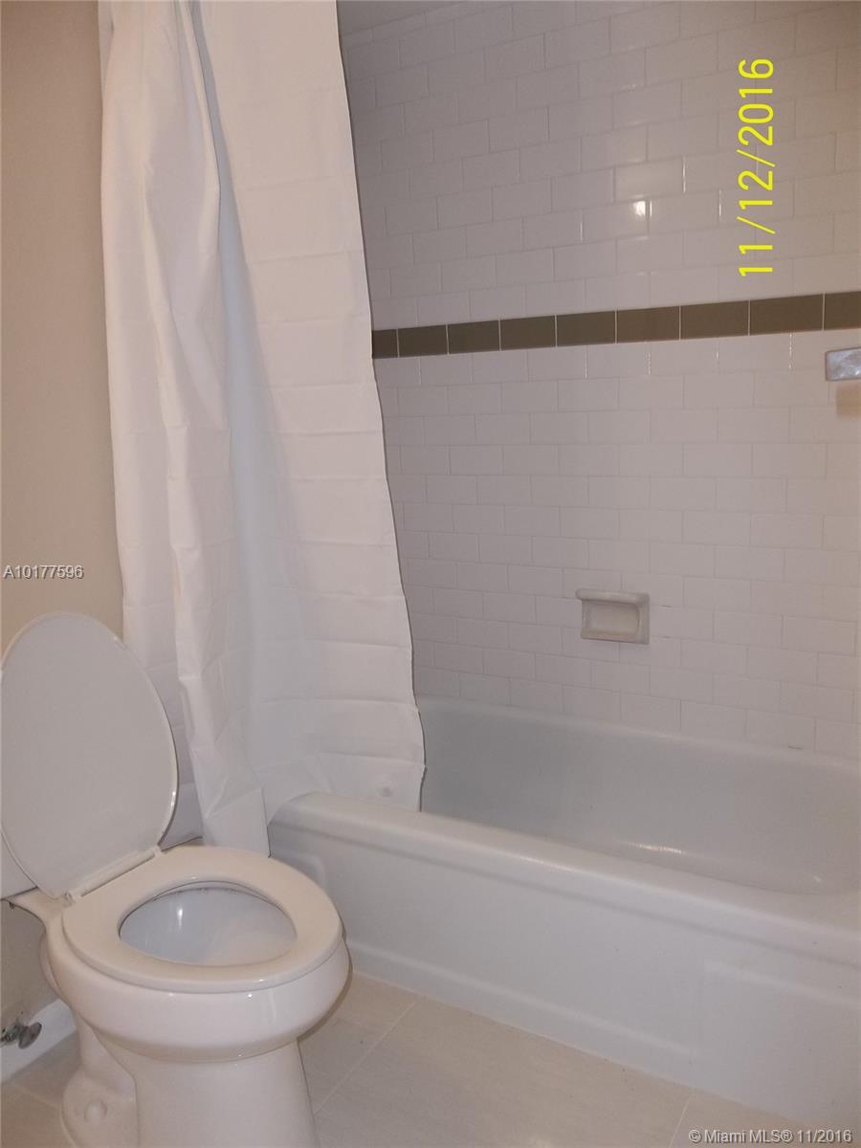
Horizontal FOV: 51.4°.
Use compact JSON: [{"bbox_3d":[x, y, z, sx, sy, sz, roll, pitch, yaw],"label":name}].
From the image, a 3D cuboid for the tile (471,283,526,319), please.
[{"bbox_3d":[0.176,-0.696,2.281,0.153,0.076,0.009,4,14,29],"label":"tile"}]

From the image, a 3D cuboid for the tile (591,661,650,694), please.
[{"bbox_3d":[0.494,0.266,2.325,0.153,0.076,0.009,4,14,29],"label":"tile"}]

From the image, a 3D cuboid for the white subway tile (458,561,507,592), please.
[{"bbox_3d":[0.143,0.006,2.420,0.152,0.076,0.009,4,14,29],"label":"white subway tile"}]

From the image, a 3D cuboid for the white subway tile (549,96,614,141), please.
[{"bbox_3d":[0.355,-1.063,2.090,0.153,0.076,0.009,4,14,29],"label":"white subway tile"}]

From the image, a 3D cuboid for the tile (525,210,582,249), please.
[{"bbox_3d":[0.289,-0.809,2.102,0.152,0.076,0.009,4,14,30],"label":"tile"}]

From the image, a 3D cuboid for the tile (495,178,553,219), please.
[{"bbox_3d":[0.230,-0.920,2.196,0.153,0.076,0.009,4,14,29],"label":"tile"}]

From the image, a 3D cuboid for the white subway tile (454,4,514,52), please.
[{"bbox_3d":[0.129,-1.270,2.088,0.152,0.076,0.008,4,14,30],"label":"white subway tile"}]

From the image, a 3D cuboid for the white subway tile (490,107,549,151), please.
[{"bbox_3d":[0.208,-1.040,2.099,0.152,0.076,0.010,4,14,30],"label":"white subway tile"}]

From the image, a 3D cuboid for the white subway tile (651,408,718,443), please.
[{"bbox_3d":[0.581,-0.338,2.046,0.152,0.076,0.009,4,14,30],"label":"white subway tile"}]

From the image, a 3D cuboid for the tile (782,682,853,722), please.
[{"bbox_3d":[0.880,0.288,2.033,0.152,0.076,0.008,4,14,30],"label":"tile"}]

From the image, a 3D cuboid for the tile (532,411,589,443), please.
[{"bbox_3d":[0.319,-0.359,2.206,0.152,0.076,0.008,4,14,30],"label":"tile"}]

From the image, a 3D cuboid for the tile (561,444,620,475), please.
[{"bbox_3d":[0.386,-0.277,2.183,0.152,0.076,0.010,4,14,30],"label":"tile"}]

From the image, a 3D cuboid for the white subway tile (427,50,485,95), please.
[{"bbox_3d":[0.066,-1.214,2.168,0.152,0.076,0.009,4,14,29],"label":"white subway tile"}]

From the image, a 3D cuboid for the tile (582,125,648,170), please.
[{"bbox_3d":[0.411,-0.947,1.994,0.152,0.076,0.009,4,14,30],"label":"tile"}]

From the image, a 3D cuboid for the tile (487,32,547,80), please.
[{"bbox_3d":[0.201,-1.190,2.065,0.152,0.076,0.008,4,14,30],"label":"tile"}]

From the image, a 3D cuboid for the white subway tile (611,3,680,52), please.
[{"bbox_3d":[0.463,-1.169,1.913,0.152,0.076,0.008,4,14,30],"label":"white subway tile"}]

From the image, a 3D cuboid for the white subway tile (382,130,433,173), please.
[{"bbox_3d":[-0.055,-1.058,2.247,0.152,0.076,0.009,4,14,30],"label":"white subway tile"}]

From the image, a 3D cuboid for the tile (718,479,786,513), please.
[{"bbox_3d":[0.721,-0.176,2.007,0.152,0.076,0.010,4,14,30],"label":"tile"}]

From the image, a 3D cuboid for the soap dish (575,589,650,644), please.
[{"bbox_3d":[0.461,0.112,2.273,0.175,0.132,0.060,4,14,29],"label":"soap dish"}]

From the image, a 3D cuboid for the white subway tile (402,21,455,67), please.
[{"bbox_3d":[-0.004,-1.321,2.236,0.153,0.076,0.009,4,14,29],"label":"white subway tile"}]

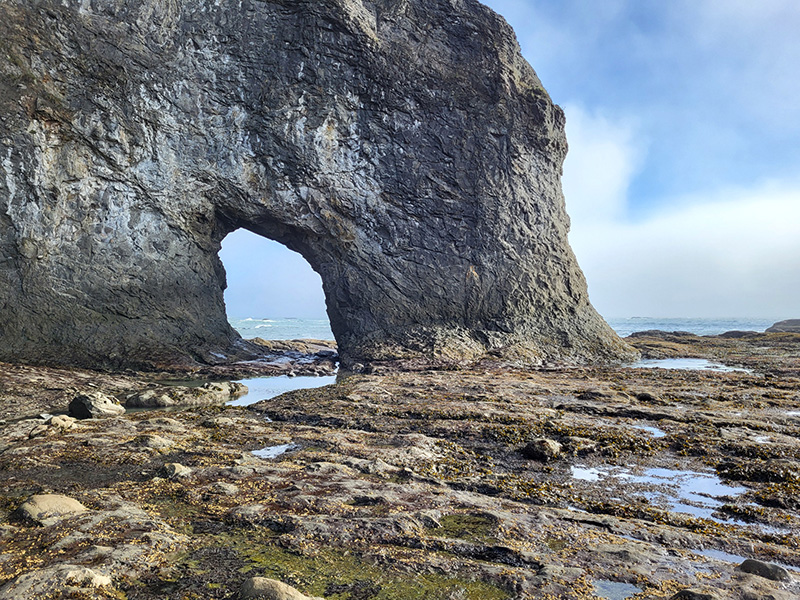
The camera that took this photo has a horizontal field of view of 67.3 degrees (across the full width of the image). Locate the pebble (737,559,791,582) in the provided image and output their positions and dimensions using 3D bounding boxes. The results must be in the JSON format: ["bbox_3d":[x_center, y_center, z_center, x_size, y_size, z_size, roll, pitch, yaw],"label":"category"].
[{"bbox_3d":[2.259,1.672,3.737,0.288,0.095,0.201,-1,-2,36],"label":"pebble"}]

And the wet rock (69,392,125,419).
[{"bbox_3d":[-5.050,1.732,10.006,0.832,0.370,0.707,1,-2,-27],"label":"wet rock"}]

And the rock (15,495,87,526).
[{"bbox_3d":[-2.743,1.662,4.754,0.496,0.209,0.337,0,-2,-10],"label":"rock"}]

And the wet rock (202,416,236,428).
[{"bbox_3d":[-2.695,1.815,8.974,0.486,0.138,0.340,1,-2,-17],"label":"wet rock"}]

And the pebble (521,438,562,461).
[{"bbox_3d":[1.667,1.762,7.087,0.478,0.235,0.373,0,-2,0],"label":"pebble"}]

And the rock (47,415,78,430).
[{"bbox_3d":[-4.949,1.779,8.789,0.382,0.200,0.306,1,-2,-29],"label":"rock"}]

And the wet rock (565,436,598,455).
[{"bbox_3d":[2.190,1.742,7.255,0.393,0.176,0.295,-1,-2,17],"label":"wet rock"}]

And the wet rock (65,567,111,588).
[{"bbox_3d":[-1.849,1.643,3.559,0.246,0.095,0.172,0,-2,0],"label":"wet rock"}]

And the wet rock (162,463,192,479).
[{"bbox_3d":[-2.309,1.769,6.239,0.289,0.147,0.231,0,-2,0],"label":"wet rock"}]

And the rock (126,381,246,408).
[{"bbox_3d":[-4.360,1.936,12.434,2.381,0.495,0.857,1,-2,-33],"label":"rock"}]

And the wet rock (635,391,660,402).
[{"bbox_3d":[4.830,1.871,11.729,0.469,0.202,0.329,-1,-2,22],"label":"wet rock"}]

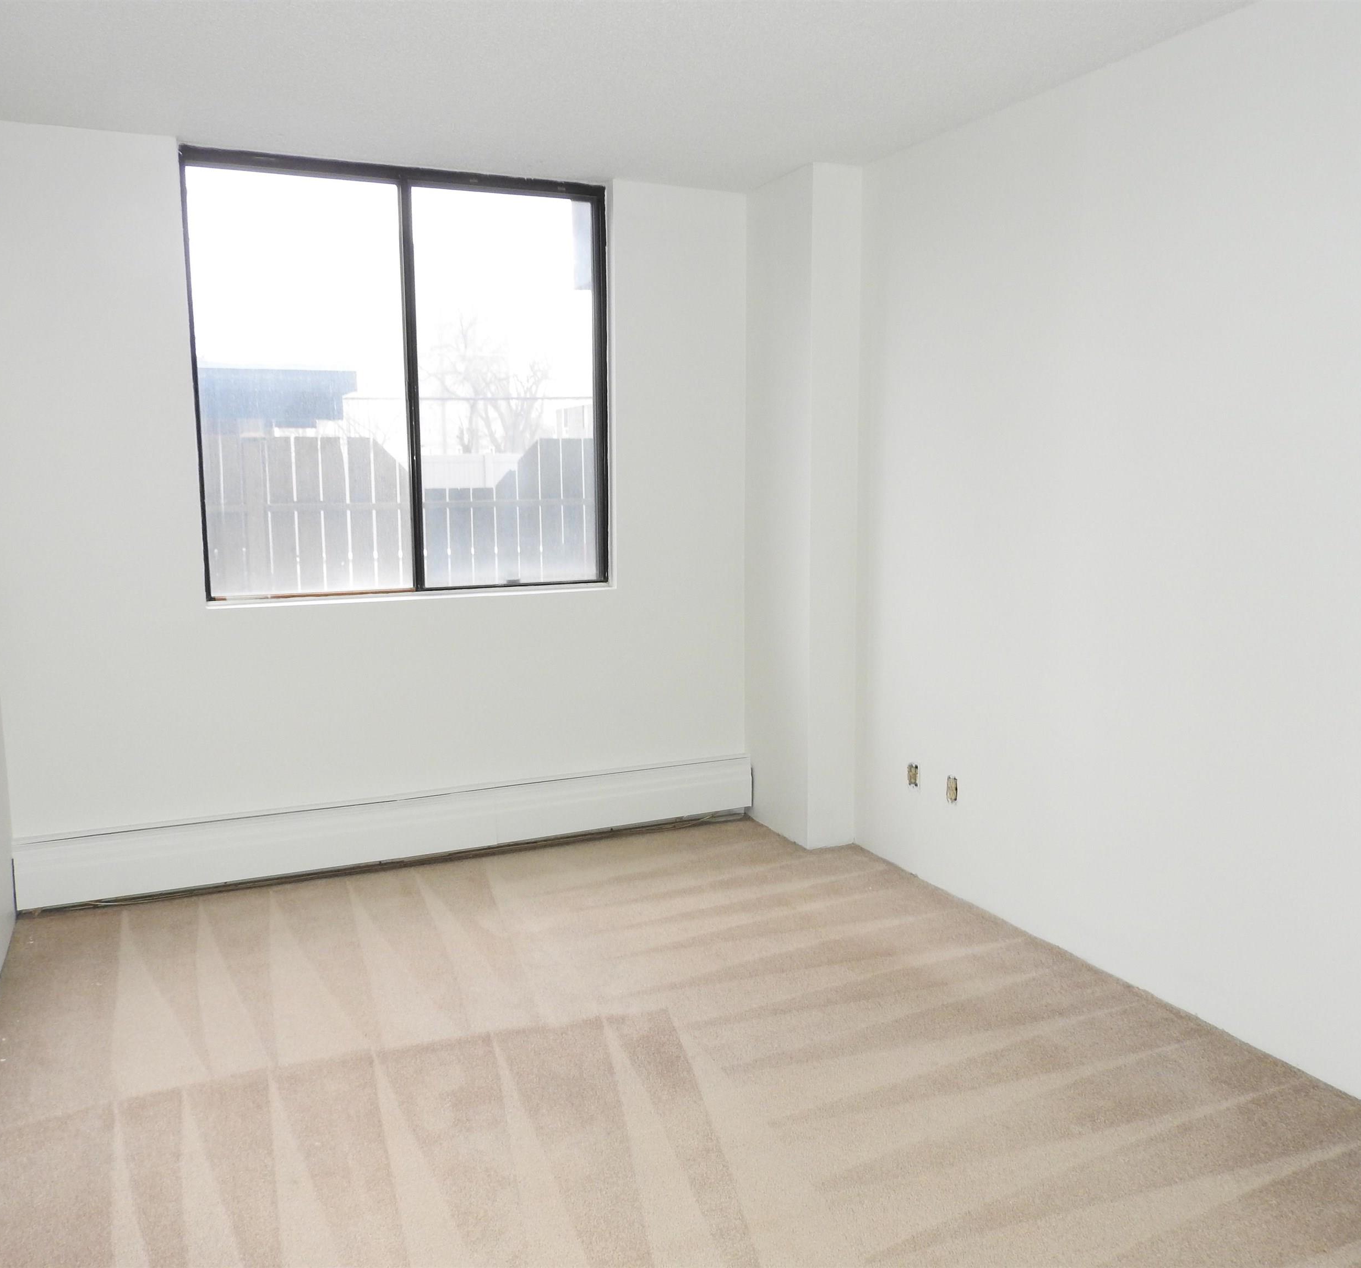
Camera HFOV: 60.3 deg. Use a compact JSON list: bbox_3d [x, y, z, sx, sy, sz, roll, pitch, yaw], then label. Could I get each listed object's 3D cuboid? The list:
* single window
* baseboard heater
[{"bbox_3d":[-0.943,-0.875,4.120,1.425,1.445,0.090,-4,9,-24],"label":"single window"},{"bbox_3d":[-0.901,0.675,4.184,2.580,0.217,0.070,-4,9,-24],"label":"baseboard heater"}]

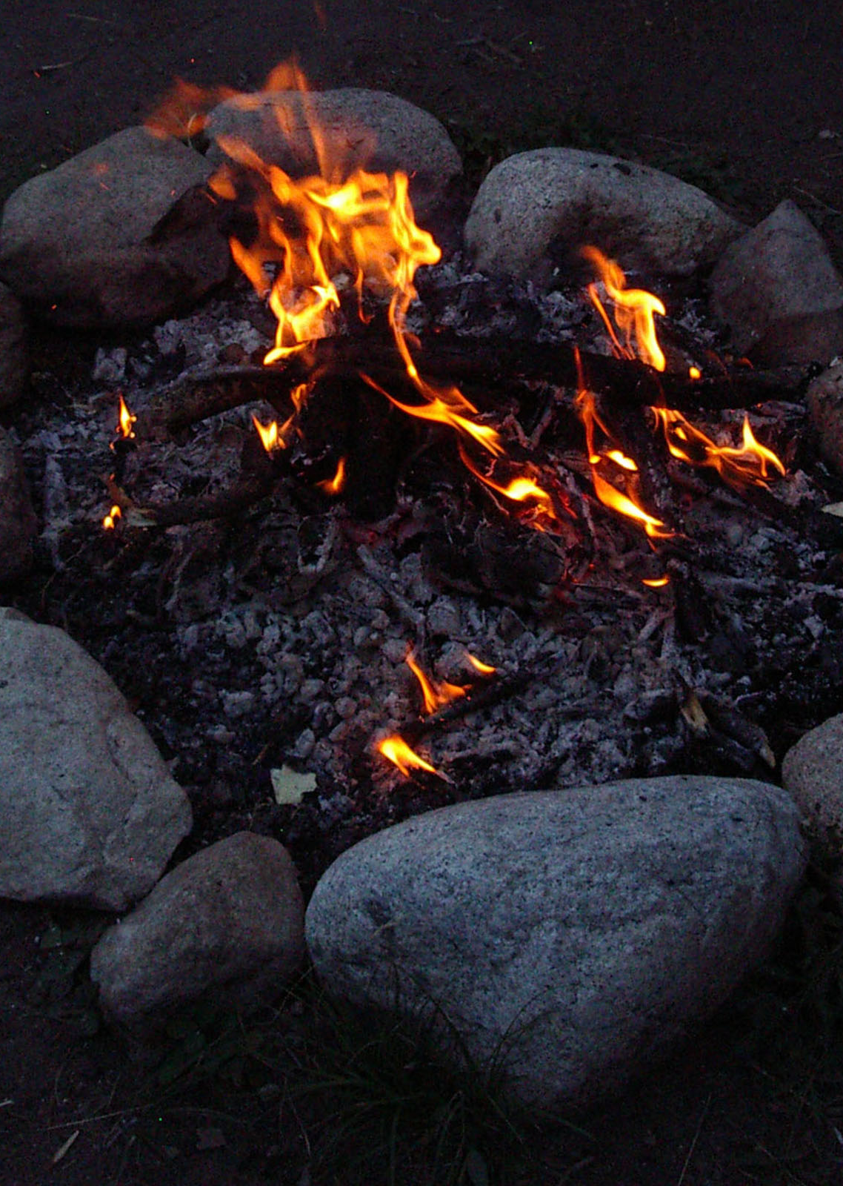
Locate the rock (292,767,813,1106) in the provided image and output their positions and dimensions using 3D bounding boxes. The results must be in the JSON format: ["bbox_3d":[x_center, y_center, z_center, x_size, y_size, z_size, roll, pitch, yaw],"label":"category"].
[{"bbox_3d":[0.124,0.317,1.200,0.460,0.250,0.275,-8,44,-9],"label":"rock"}]

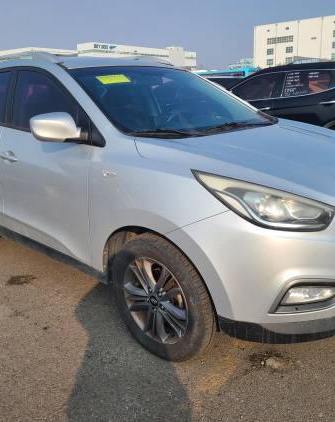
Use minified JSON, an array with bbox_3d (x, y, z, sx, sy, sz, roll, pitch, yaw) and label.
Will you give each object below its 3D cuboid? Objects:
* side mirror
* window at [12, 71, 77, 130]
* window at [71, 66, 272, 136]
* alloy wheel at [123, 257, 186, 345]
[{"bbox_3d":[-0.606,-0.457,2.319,0.170,0.165,0.270,12,21,42],"label":"side mirror"},{"bbox_3d":[-0.759,-0.693,2.647,0.860,0.440,0.060,12,3,41],"label":"window"},{"bbox_3d":[0.103,-0.794,2.864,1.500,0.130,0.900,-17,50,-45],"label":"window"},{"bbox_3d":[-0.017,0.434,2.164,0.452,0.452,0.180,11,20,40],"label":"alloy wheel"}]

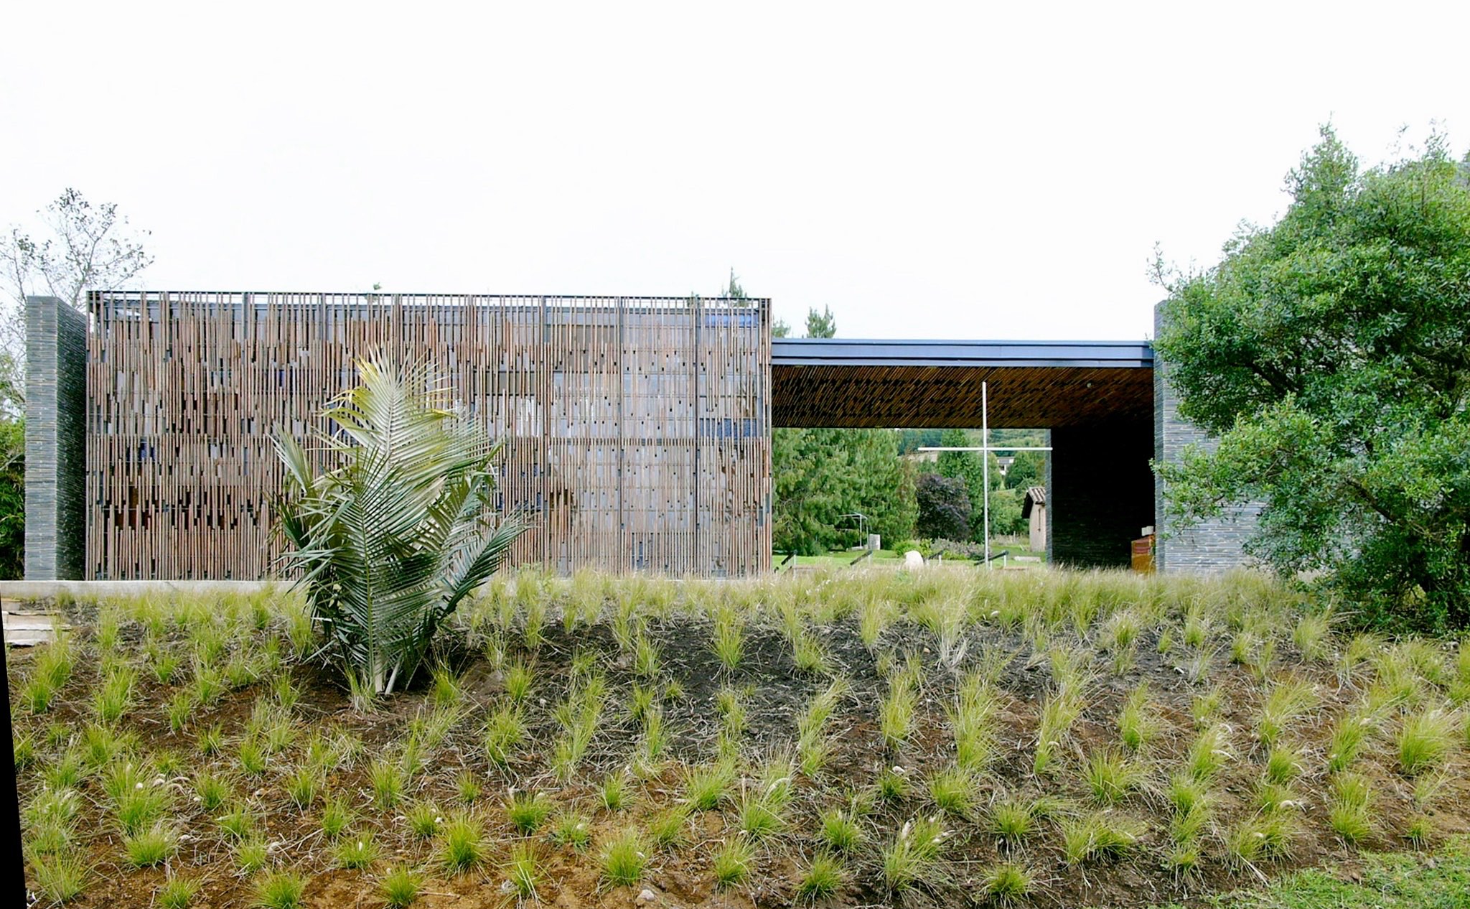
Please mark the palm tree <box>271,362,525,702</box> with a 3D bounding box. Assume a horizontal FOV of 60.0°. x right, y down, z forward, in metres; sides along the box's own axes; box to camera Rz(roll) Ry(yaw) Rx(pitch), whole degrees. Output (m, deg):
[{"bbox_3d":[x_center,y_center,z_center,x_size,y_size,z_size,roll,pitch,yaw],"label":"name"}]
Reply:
[{"bbox_3d":[-3.101,0.633,11.800,2.300,3.150,2.200,0,-4,-3],"label":"palm tree"}]

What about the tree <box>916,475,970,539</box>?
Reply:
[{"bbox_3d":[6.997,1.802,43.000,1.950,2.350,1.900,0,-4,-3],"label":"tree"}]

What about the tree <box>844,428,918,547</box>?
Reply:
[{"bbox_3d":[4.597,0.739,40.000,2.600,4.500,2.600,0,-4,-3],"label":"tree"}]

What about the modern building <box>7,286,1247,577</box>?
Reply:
[{"bbox_3d":[-1.150,-0.030,19.900,16.900,4.100,5.000,0,-4,-3],"label":"modern building"}]

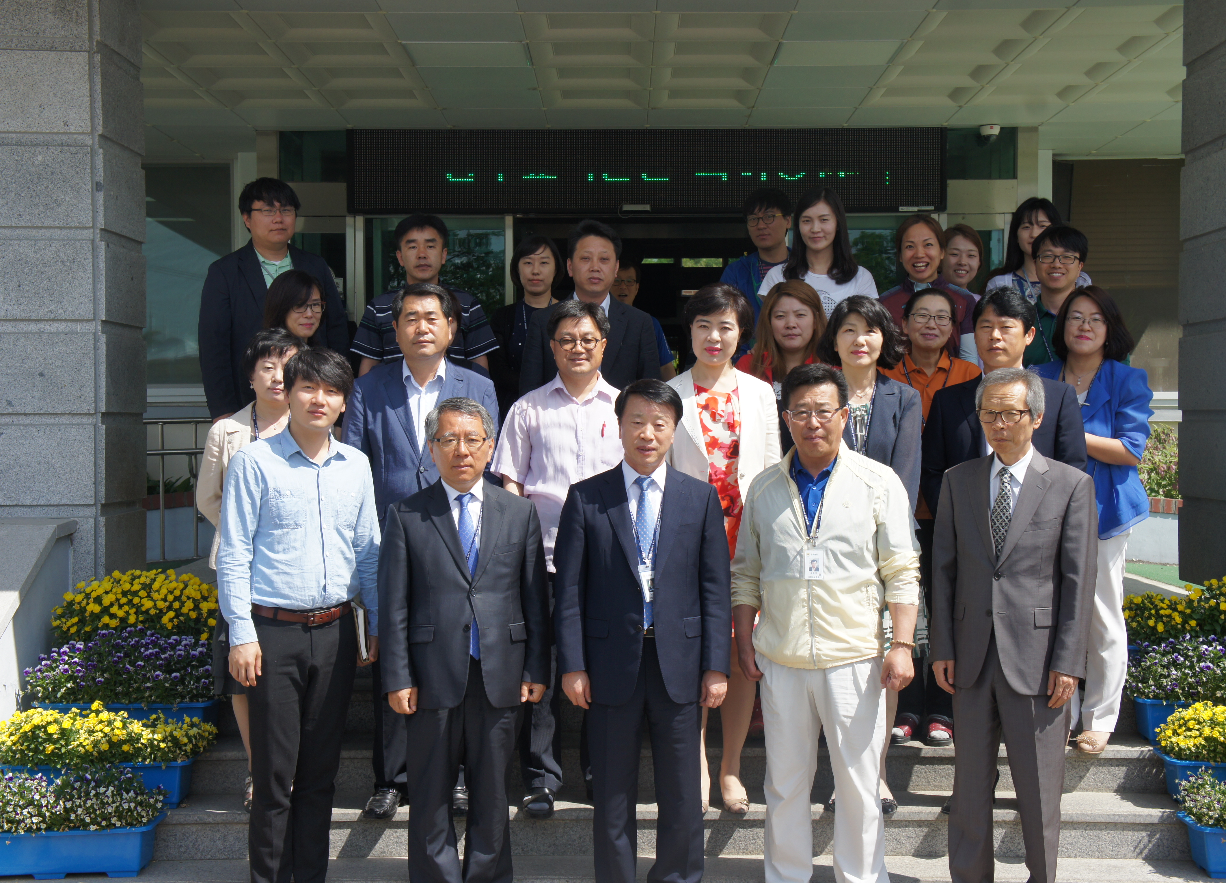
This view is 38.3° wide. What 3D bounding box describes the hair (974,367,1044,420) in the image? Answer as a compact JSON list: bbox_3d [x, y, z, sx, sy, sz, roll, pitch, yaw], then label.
[{"bbox_3d":[1.164,-0.129,5.170,0.195,0.175,0.220,1,1,31],"label":"hair"}]

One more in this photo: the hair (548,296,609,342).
[{"bbox_3d":[-0.113,-0.387,5.770,0.205,0.165,0.210,0,1,1],"label":"hair"}]

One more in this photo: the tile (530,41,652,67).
[{"bbox_3d":[-0.104,-1.912,8.641,0.600,0.050,0.600,0,1,0],"label":"tile"}]

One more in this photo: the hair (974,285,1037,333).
[{"bbox_3d":[1.302,-0.422,5.860,0.205,0.190,0.230,0,1,27],"label":"hair"}]

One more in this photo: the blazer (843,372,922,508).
[{"bbox_3d":[0.823,0.050,5.900,0.420,0.580,0.270,0,1,6],"label":"blazer"}]

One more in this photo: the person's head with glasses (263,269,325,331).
[{"bbox_3d":[-1.127,-0.487,6.230,0.220,0.240,0.240,0,1,-22],"label":"person's head with glasses"}]

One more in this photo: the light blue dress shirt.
[{"bbox_3d":[-0.911,0.281,5.120,0.450,0.630,0.270,0,1,-19],"label":"light blue dress shirt"}]

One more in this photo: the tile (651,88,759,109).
[{"bbox_3d":[0.502,-1.924,9.801,0.600,0.040,0.600,0,1,0],"label":"tile"}]

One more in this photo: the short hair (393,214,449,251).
[{"bbox_3d":[-0.720,-0.768,6.620,0.200,0.165,0.220,0,1,-3],"label":"short hair"}]

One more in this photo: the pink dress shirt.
[{"bbox_3d":[-0.121,0.102,5.890,0.550,0.680,0.290,0,1,0],"label":"pink dress shirt"}]

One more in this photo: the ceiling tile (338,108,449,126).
[{"bbox_3d":[-1.295,-1.923,10.447,0.600,0.030,0.600,0,1,0],"label":"ceiling tile"}]

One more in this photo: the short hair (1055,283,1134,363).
[{"bbox_3d":[1.656,-0.405,6.080,0.280,0.270,0.240,-2,0,9],"label":"short hair"}]

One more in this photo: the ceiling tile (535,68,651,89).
[{"bbox_3d":[-0.101,-1.914,9.203,0.600,0.040,0.600,0,1,0],"label":"ceiling tile"}]

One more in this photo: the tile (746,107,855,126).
[{"bbox_3d":[1.104,-1.929,10.398,0.600,0.030,0.600,0,1,0],"label":"tile"}]

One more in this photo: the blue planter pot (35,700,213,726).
[{"bbox_3d":[-1.666,0.966,6.100,0.595,0.165,0.220,0,1,0],"label":"blue planter pot"}]

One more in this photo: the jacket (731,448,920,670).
[{"bbox_3d":[0.582,0.321,4.830,0.520,0.610,0.300,0,1,7],"label":"jacket"}]

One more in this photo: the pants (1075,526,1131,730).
[{"bbox_3d":[1.638,0.554,6.120,0.340,0.900,0.270,0,1,14],"label":"pants"}]

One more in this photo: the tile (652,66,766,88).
[{"bbox_3d":[0.502,-1.915,9.195,0.600,0.060,0.600,0,1,0],"label":"tile"}]

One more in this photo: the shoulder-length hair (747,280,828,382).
[{"bbox_3d":[0.612,-0.379,6.200,0.280,0.380,0.240,0,1,6],"label":"shoulder-length hair"}]

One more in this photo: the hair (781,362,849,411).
[{"bbox_3d":[0.557,-0.141,4.870,0.185,0.150,0.205,0,1,6],"label":"hair"}]

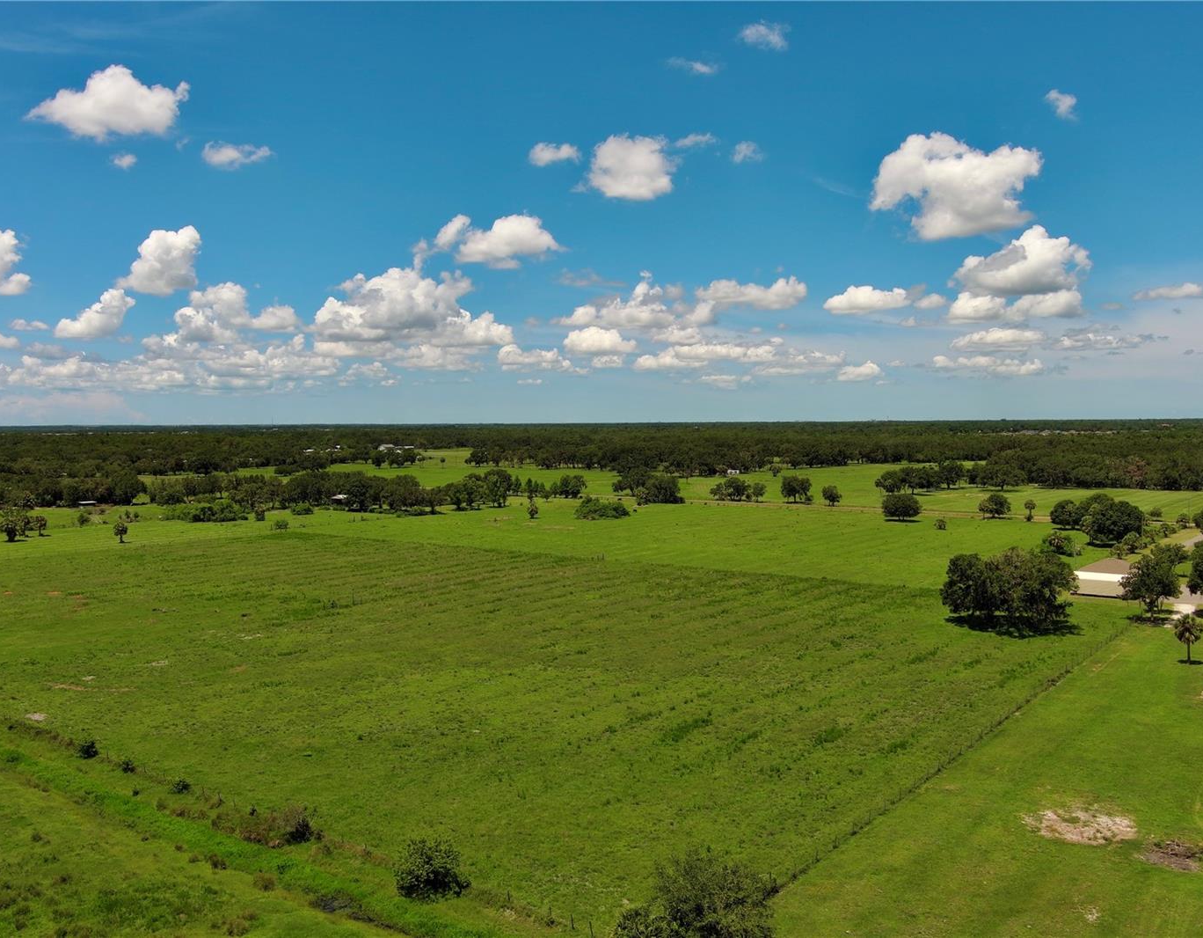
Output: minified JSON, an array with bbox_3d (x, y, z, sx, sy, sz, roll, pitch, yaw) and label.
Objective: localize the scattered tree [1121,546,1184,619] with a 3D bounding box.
[{"bbox_3d":[97.380,20.540,200.250,9.880,12.400,9.490,0,2,0],"label":"scattered tree"}]

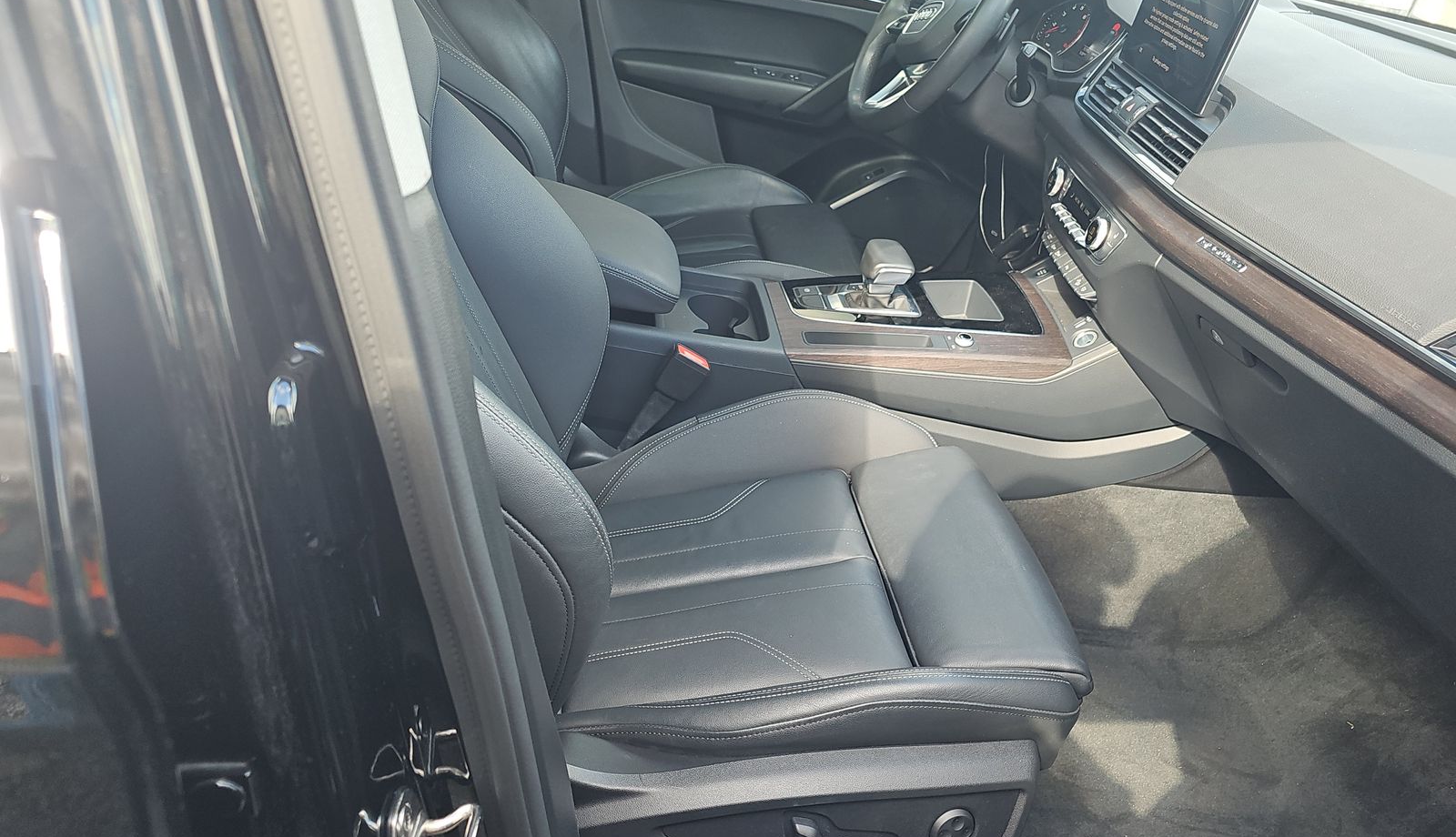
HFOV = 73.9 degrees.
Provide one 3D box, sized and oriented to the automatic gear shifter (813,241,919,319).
[{"bbox_3d":[0.190,-0.193,1.308,0.133,0.093,0.084,2,34,-12],"label":"automatic gear shifter"}]

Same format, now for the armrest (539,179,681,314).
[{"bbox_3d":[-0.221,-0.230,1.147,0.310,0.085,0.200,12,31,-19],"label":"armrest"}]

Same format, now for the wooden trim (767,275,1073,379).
[{"bbox_3d":[0.245,-0.122,1.294,0.388,0.043,0.275,2,34,-12],"label":"wooden trim"}]

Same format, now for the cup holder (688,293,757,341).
[{"bbox_3d":[-0.014,-0.096,1.274,0.099,0.074,0.173,2,34,-12],"label":"cup holder"}]

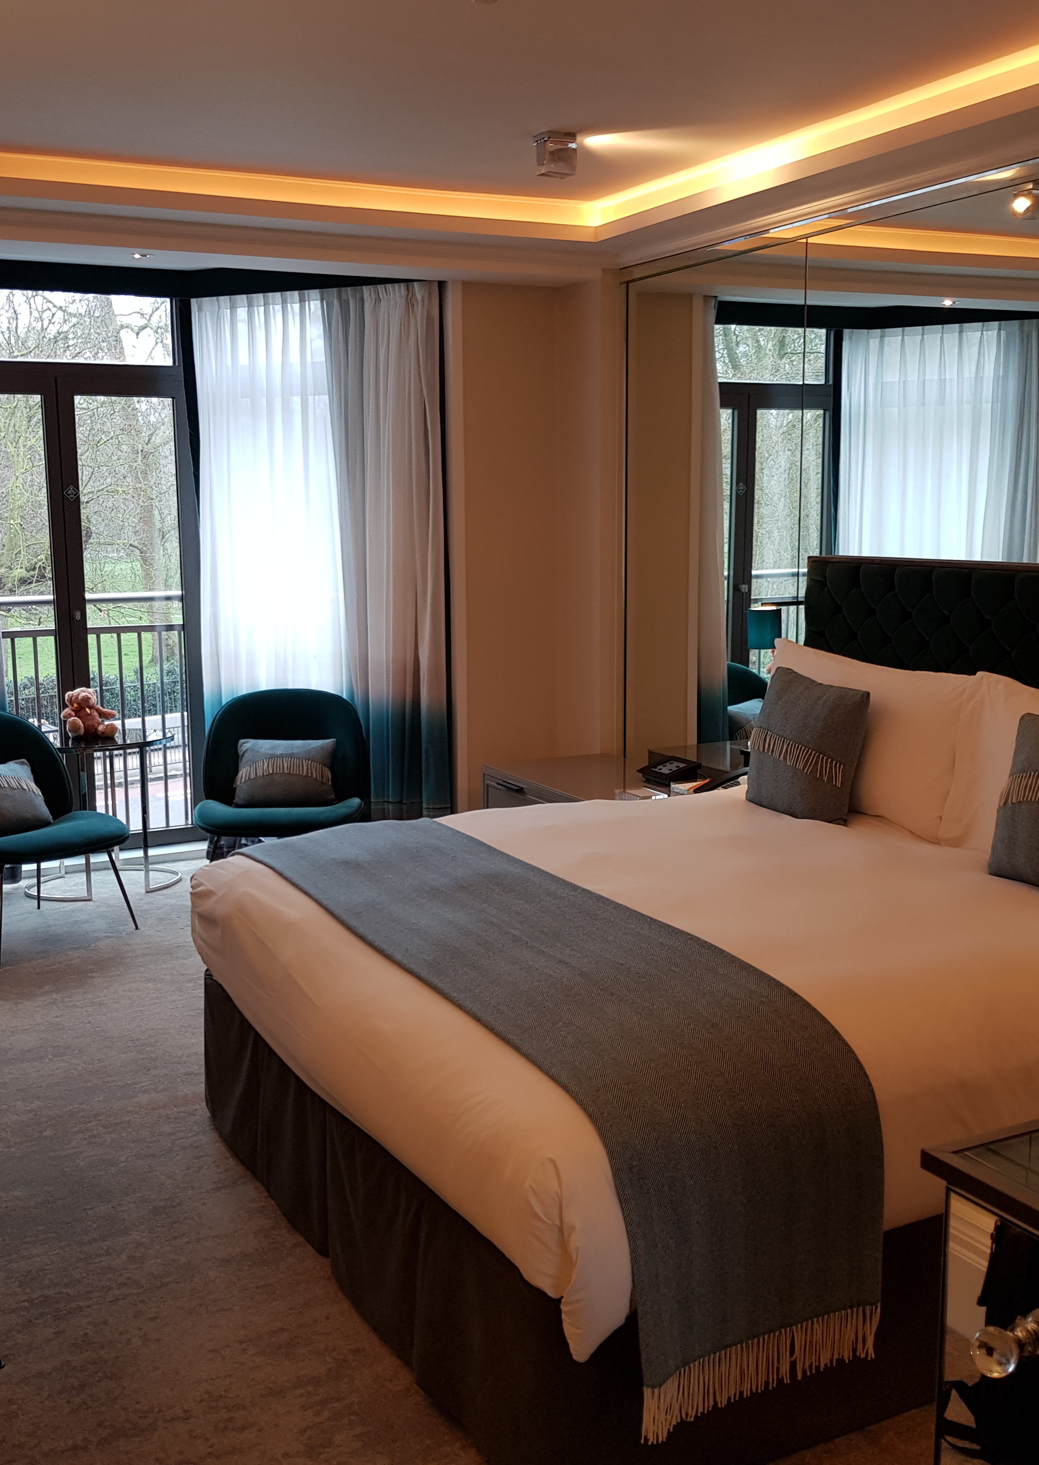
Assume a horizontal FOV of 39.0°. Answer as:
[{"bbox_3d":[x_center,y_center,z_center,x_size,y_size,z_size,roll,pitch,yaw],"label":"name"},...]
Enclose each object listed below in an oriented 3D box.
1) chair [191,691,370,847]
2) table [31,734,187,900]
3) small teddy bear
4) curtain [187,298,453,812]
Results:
[{"bbox_3d":[-0.879,0.268,5.521,0.675,0.787,0.650,-1,9,-5],"label":"chair"},{"bbox_3d":[-1.690,0.317,5.888,0.604,0.589,0.604,-5,10,-26],"label":"table"},{"bbox_3d":[-1.736,-0.089,5.931,0.220,0.205,0.170,-6,10,-28],"label":"small teddy bear"},{"bbox_3d":[-0.777,-0.588,5.954,1.101,2.326,0.200,2,10,17],"label":"curtain"}]

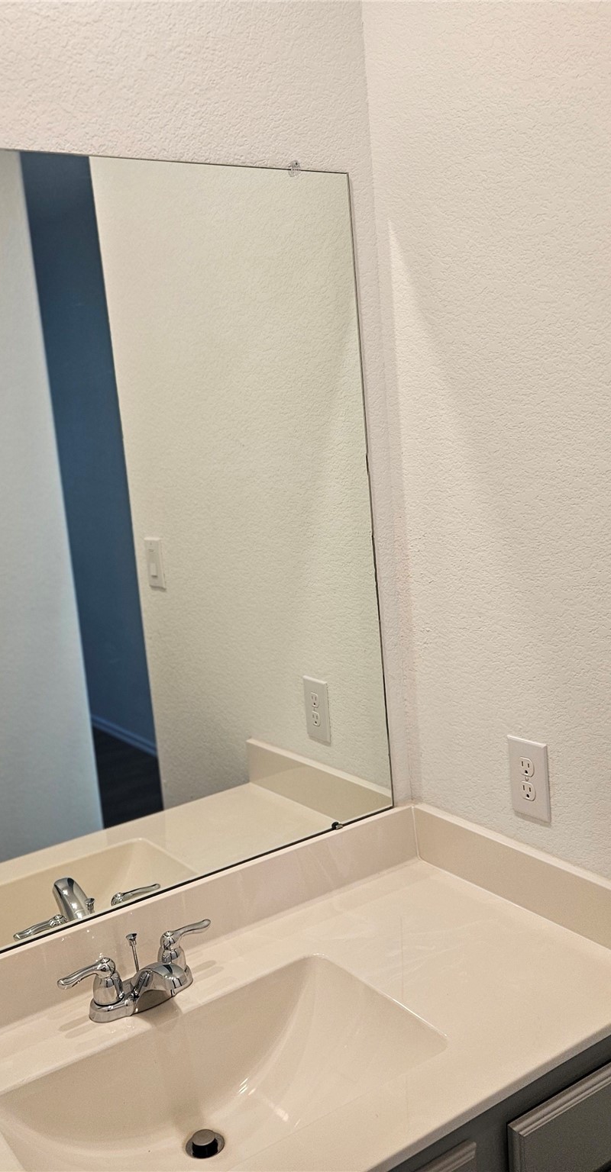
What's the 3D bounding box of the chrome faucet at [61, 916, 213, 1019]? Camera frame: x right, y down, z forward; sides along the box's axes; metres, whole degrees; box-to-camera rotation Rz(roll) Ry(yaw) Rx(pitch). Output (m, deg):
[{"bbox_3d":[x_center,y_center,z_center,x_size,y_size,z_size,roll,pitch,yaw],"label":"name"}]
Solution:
[{"bbox_3d":[-0.213,0.556,1.459,0.245,0.103,0.141,-11,12,-34],"label":"chrome faucet"}]

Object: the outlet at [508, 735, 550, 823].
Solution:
[{"bbox_3d":[0.351,0.304,1.632,0.008,0.124,0.079,-11,12,-34],"label":"outlet"}]

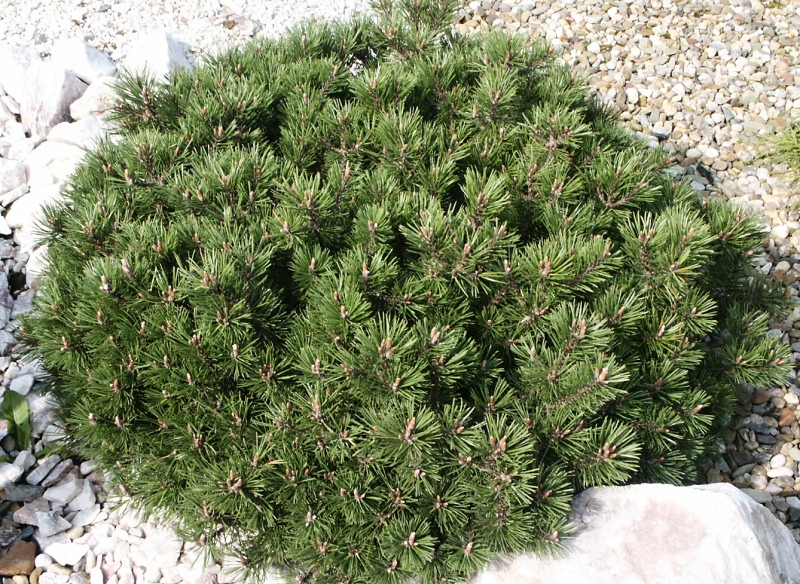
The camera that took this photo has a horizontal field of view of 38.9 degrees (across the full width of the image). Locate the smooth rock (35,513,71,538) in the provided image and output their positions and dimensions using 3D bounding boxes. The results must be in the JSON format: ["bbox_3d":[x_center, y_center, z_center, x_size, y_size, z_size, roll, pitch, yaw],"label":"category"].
[{"bbox_3d":[-0.518,0.348,1.687,0.053,0.026,0.034,0,42,0],"label":"smooth rock"}]

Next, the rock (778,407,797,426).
[{"bbox_3d":[0.633,0.203,1.851,0.028,0.020,0.028,0,42,0],"label":"rock"}]

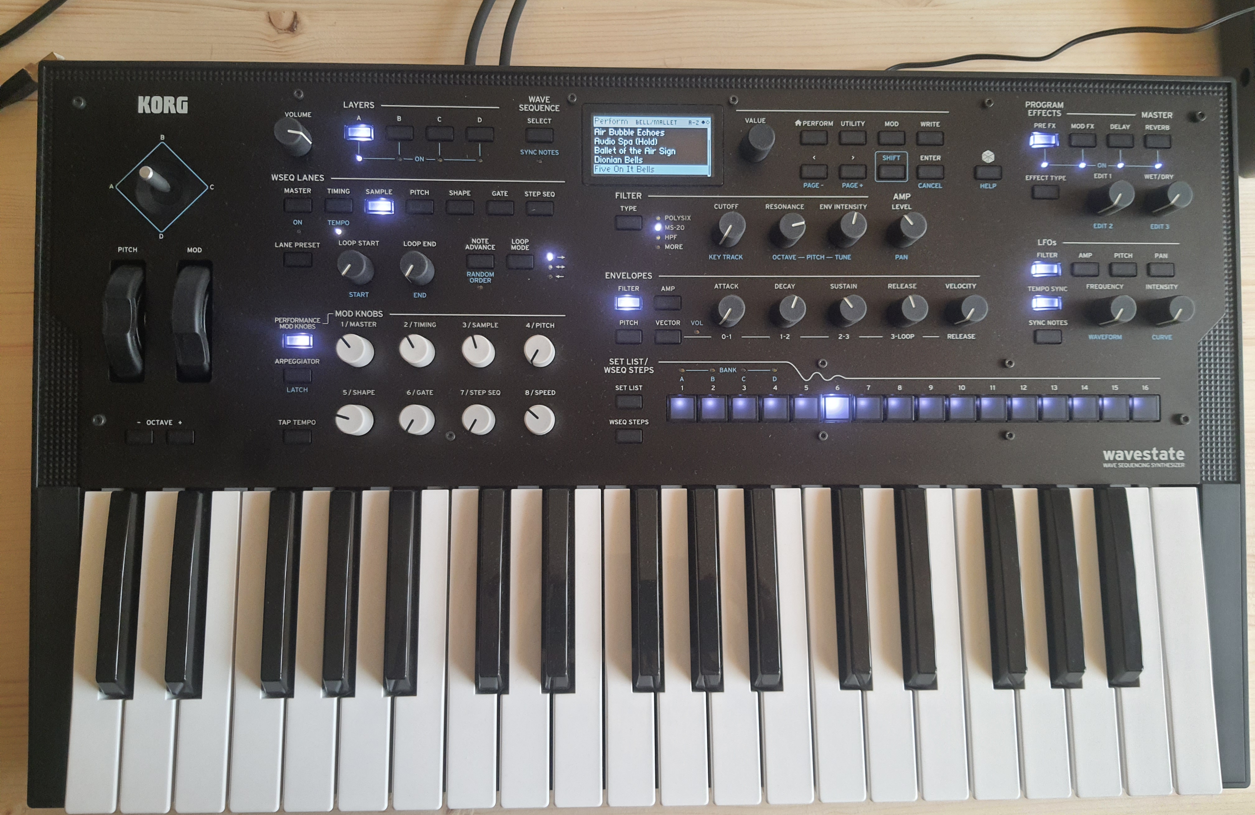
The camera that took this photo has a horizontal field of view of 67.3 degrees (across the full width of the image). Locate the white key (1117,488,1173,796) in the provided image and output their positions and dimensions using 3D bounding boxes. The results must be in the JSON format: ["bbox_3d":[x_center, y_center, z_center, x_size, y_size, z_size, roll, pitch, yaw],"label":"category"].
[{"bbox_3d":[0.237,0.108,0.445,0.022,0.015,0.141,0,82,-2],"label":"white key"}]

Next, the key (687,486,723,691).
[{"bbox_3d":[0.036,0.082,0.429,0.012,0.013,0.090,0,82,-2],"label":"key"}]

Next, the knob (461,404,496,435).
[{"bbox_3d":[-0.067,0.005,0.423,0.014,0.015,0.014,0,88,-2],"label":"knob"}]

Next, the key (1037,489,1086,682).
[{"bbox_3d":[0.201,0.082,0.435,0.012,0.013,0.090,0,82,-2],"label":"key"}]

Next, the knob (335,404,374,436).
[{"bbox_3d":[-0.123,0.006,0.424,0.014,0.016,0.014,0,88,-2],"label":"knob"}]

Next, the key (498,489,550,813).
[{"bbox_3d":[-0.046,0.109,0.434,0.022,0.015,0.141,0,82,-2],"label":"key"}]

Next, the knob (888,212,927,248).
[{"bbox_3d":[0.130,-0.083,0.438,0.014,0.016,0.014,0,88,-2],"label":"knob"}]

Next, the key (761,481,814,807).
[{"bbox_3d":[0.071,0.108,0.439,0.022,0.019,0.141,0,82,-2],"label":"key"}]

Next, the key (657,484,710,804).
[{"bbox_3d":[0.025,0.108,0.436,0.022,0.017,0.140,0,82,-2],"label":"key"}]

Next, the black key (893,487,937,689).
[{"bbox_3d":[0.133,0.082,0.432,0.012,0.013,0.090,0,82,-2],"label":"black key"}]

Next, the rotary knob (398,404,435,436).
[{"bbox_3d":[-0.094,0.006,0.421,0.014,0.015,0.014,0,87,-2],"label":"rotary knob"}]

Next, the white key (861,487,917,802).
[{"bbox_3d":[0.119,0.107,0.440,0.022,0.017,0.142,0,81,-2],"label":"white key"}]

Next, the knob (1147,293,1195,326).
[{"bbox_3d":[0.257,-0.046,0.441,0.013,0.017,0.013,0,88,-2],"label":"knob"}]

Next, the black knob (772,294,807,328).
[{"bbox_3d":[0.074,-0.044,0.429,0.014,0.015,0.014,0,87,-2],"label":"black knob"}]

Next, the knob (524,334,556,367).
[{"bbox_3d":[-0.040,-0.026,0.425,0.014,0.015,0.014,0,88,-2],"label":"knob"}]

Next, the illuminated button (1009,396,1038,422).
[{"bbox_3d":[0.185,0.001,0.441,0.013,0.004,0.012,0,87,-2],"label":"illuminated button"}]

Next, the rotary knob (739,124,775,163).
[{"bbox_3d":[0.060,-0.122,0.436,0.013,0.017,0.013,0,88,-2],"label":"rotary knob"}]

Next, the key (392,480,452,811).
[{"bbox_3d":[-0.093,0.108,0.431,0.022,0.017,0.141,0,82,-2],"label":"key"}]

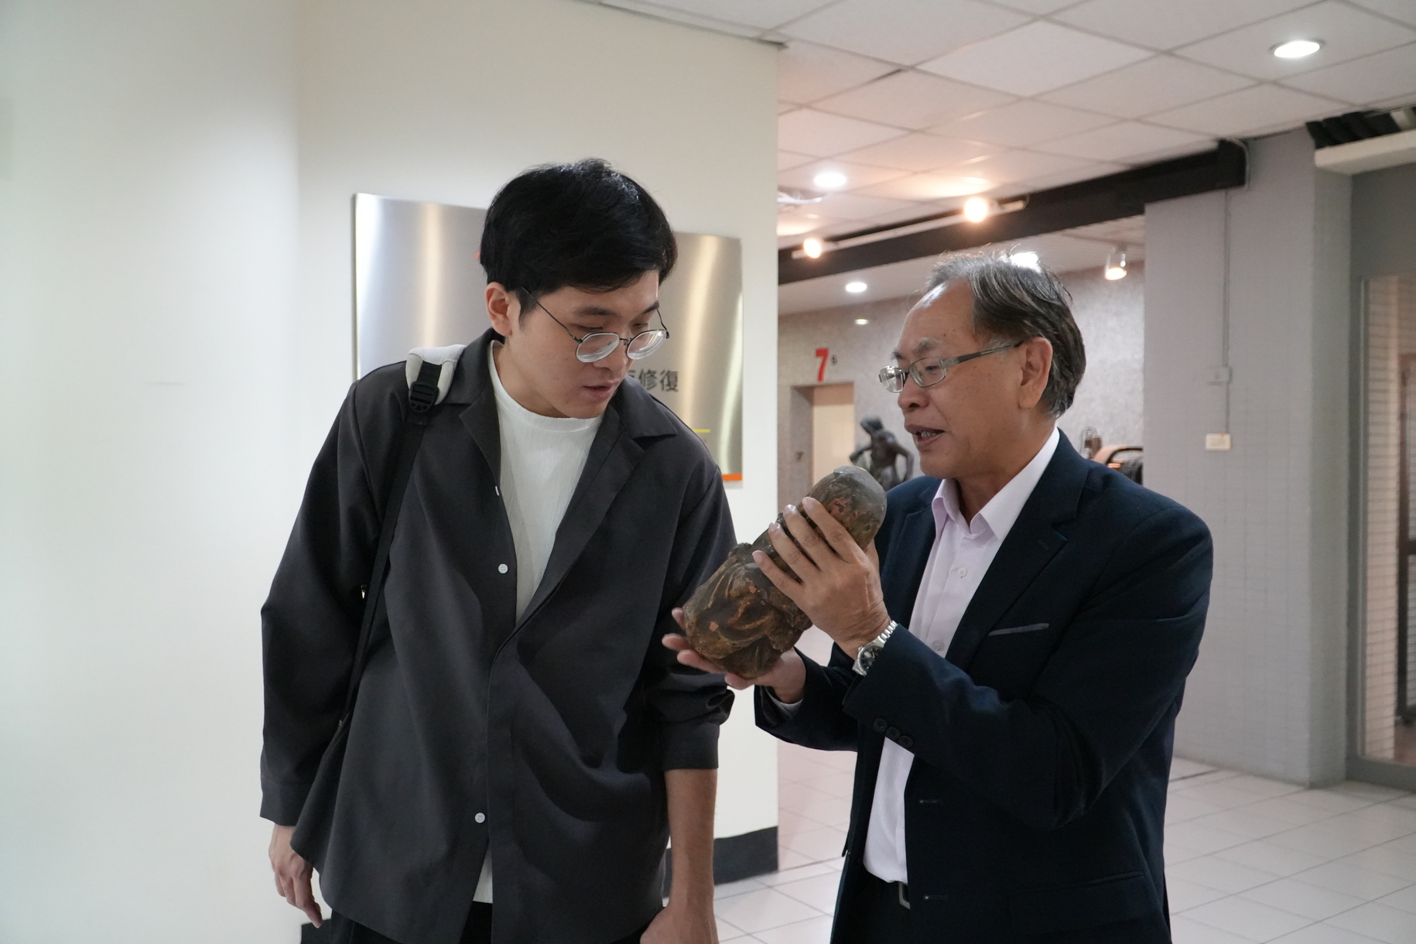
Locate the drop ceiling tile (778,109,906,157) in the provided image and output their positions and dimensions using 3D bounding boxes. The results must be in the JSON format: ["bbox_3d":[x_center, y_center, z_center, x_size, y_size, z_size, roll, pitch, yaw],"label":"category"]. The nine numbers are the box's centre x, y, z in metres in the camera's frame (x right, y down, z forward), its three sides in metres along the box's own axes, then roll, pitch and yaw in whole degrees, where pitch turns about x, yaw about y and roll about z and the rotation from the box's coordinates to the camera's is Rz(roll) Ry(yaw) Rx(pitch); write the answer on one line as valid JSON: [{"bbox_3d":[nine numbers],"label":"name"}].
[{"bbox_3d":[0.461,-1.449,5.059,0.603,0.020,0.603,-1,2,-33],"label":"drop ceiling tile"}]

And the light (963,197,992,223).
[{"bbox_3d":[1.423,-1.386,6.235,0.140,0.140,0.150,0,1,13],"label":"light"}]

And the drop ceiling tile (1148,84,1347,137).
[{"bbox_3d":[2.130,-1.445,4.708,0.603,0.020,0.603,-1,2,-33],"label":"drop ceiling tile"}]

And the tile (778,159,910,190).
[{"bbox_3d":[0.640,-1.489,5.891,0.600,0.020,0.600,-1,2,-33],"label":"tile"}]

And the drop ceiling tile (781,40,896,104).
[{"bbox_3d":[0.285,-1.431,4.224,0.600,0.020,0.600,-1,2,-33],"label":"drop ceiling tile"}]

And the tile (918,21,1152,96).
[{"bbox_3d":[1.120,-1.426,4.049,0.603,0.020,0.603,-1,2,-33],"label":"tile"}]

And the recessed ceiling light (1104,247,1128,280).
[{"bbox_3d":[2.745,-1.399,7.936,0.150,0.210,0.160,0,1,19],"label":"recessed ceiling light"}]

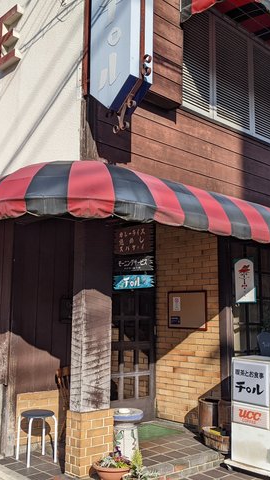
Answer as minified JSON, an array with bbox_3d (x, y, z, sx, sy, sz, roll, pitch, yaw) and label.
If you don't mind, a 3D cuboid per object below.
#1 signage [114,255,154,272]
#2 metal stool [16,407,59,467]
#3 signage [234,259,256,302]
[{"bbox_3d":[-0.024,0.208,4.130,0.030,0.135,0.500,9,-12,-42],"label":"signage"},{"bbox_3d":[-0.885,1.783,4.515,0.315,0.424,0.315,1,-8,0],"label":"metal stool"},{"bbox_3d":[1.189,0.439,5.359,0.060,0.475,0.255,9,-12,-42],"label":"signage"}]

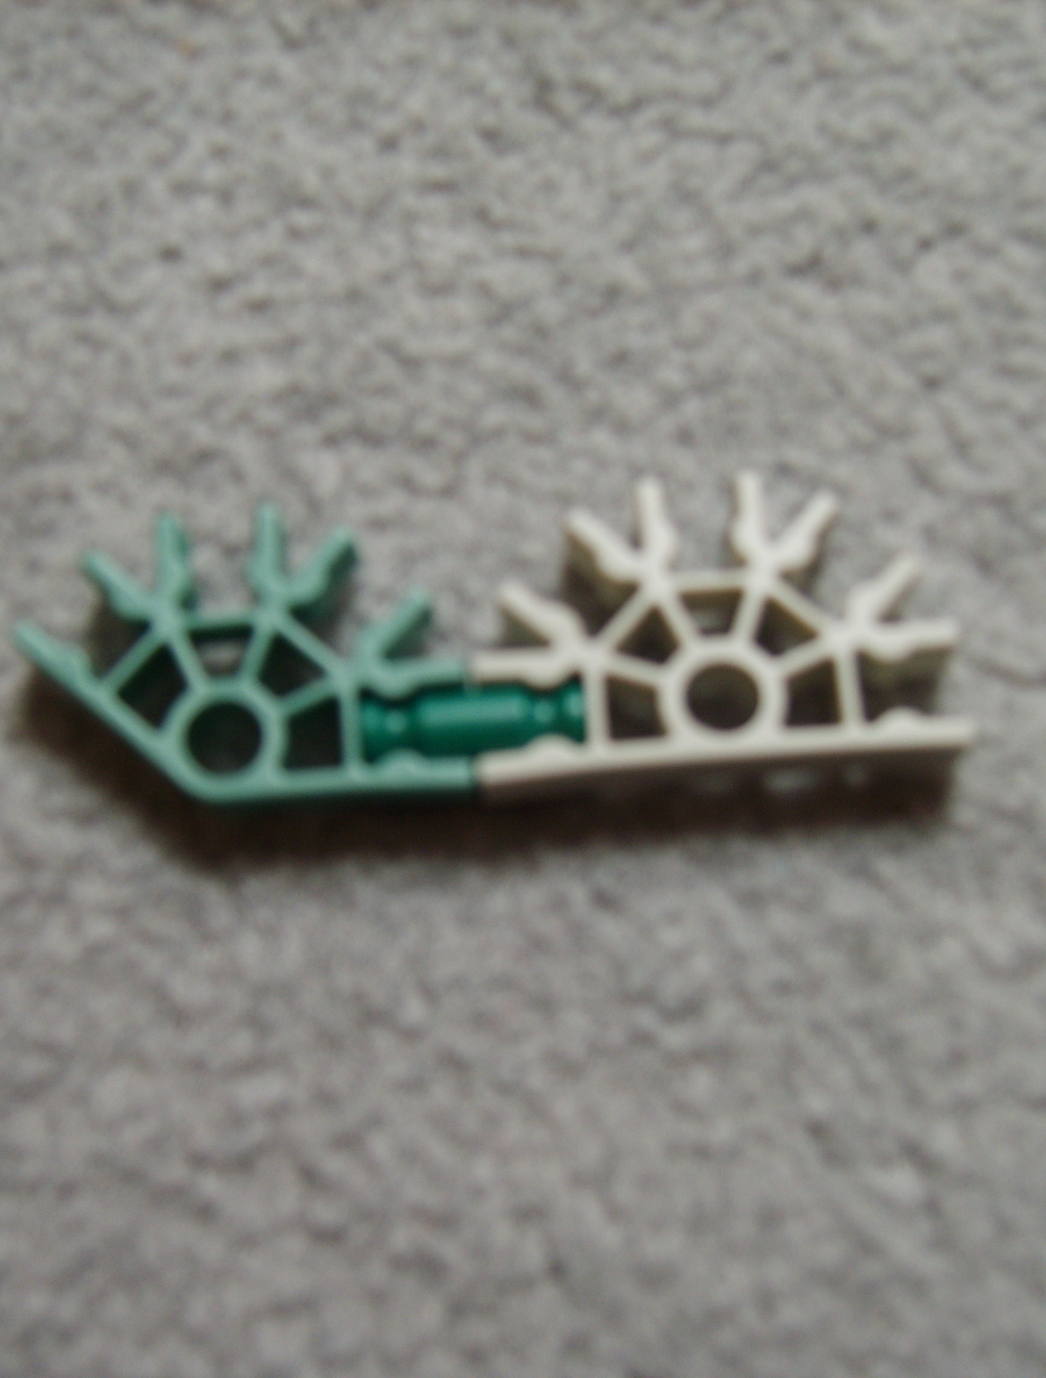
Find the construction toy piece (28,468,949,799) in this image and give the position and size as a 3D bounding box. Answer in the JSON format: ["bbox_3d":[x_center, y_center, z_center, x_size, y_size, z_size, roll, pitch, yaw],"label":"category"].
[{"bbox_3d":[-0.003,-0.003,0.146,0.073,0.006,0.023,-5,71,0],"label":"construction toy piece"}]

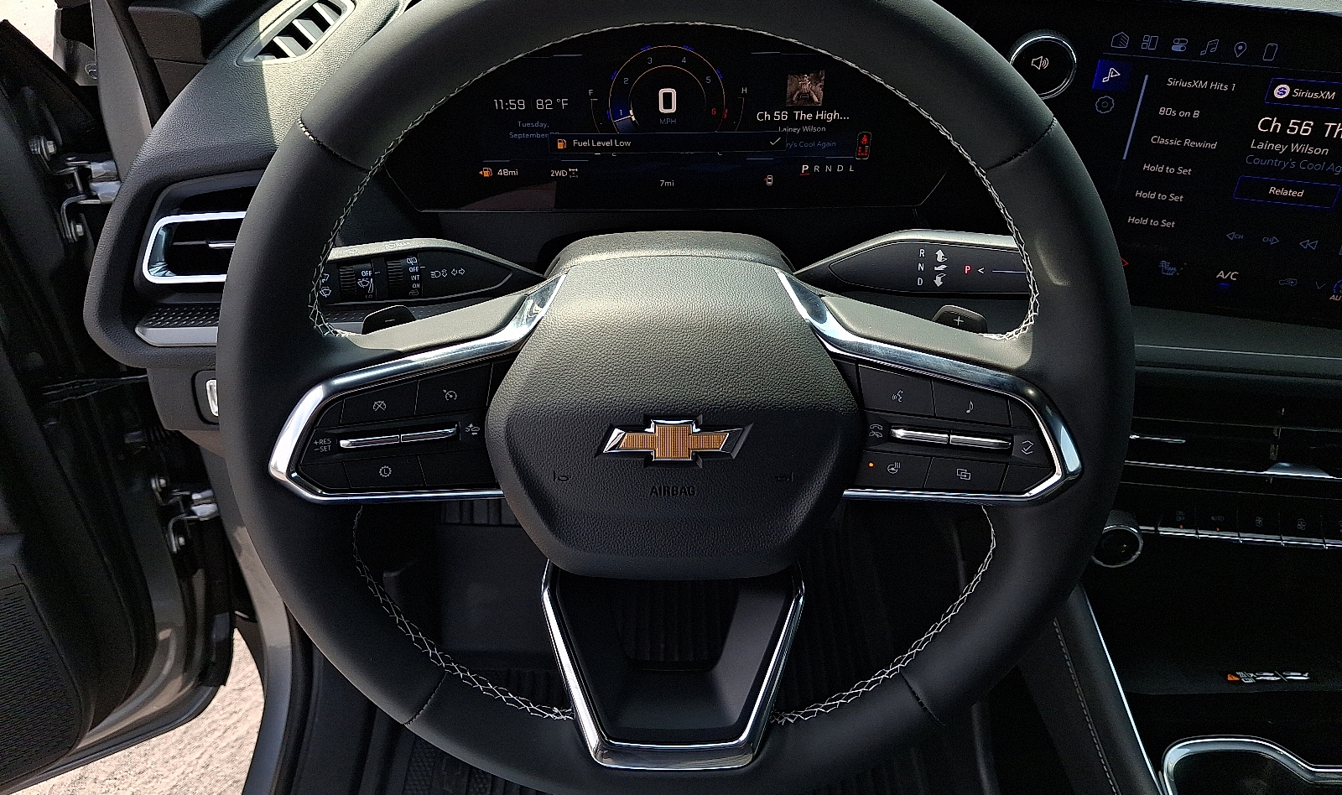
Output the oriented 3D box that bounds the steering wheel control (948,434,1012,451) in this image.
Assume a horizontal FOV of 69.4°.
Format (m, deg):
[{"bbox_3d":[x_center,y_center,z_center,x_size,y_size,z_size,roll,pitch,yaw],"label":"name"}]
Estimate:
[{"bbox_3d":[0.131,0.018,0.412,0.026,0.006,0.009,6,17,8],"label":"steering wheel control"}]

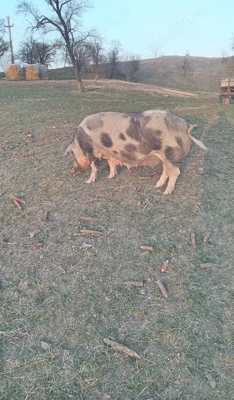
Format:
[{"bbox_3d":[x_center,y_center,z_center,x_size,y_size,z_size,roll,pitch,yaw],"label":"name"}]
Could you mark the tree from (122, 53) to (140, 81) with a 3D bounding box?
[{"bbox_3d":[1.168,-11.552,25.000,1.558,2.458,1.558,-1,17,0],"label":"tree"}]

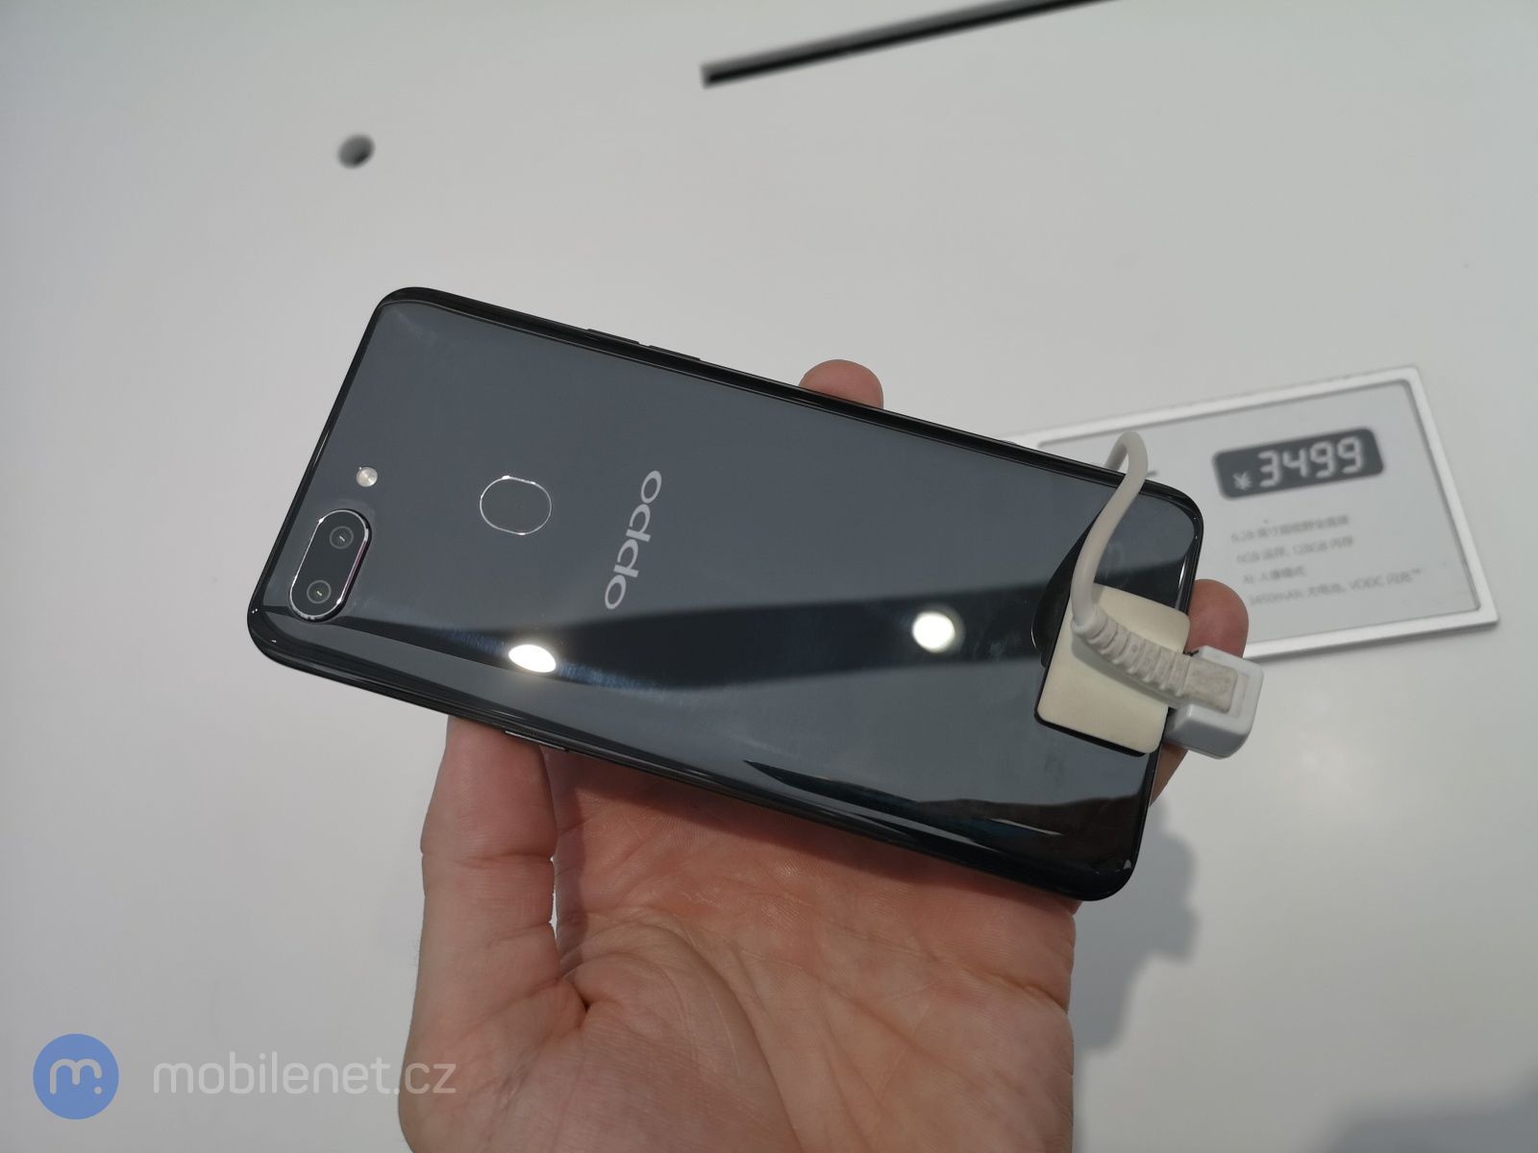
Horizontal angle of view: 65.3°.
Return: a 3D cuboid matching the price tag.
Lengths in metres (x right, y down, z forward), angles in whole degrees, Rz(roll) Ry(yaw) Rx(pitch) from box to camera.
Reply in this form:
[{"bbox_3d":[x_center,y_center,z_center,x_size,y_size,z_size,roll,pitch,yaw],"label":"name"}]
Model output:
[{"bbox_3d":[0.150,-0.016,0.387,0.132,0.008,0.086,-9,71,8],"label":"price tag"}]

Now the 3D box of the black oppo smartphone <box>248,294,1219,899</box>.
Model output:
[{"bbox_3d":[-0.007,-0.001,0.211,0.156,0.008,0.075,16,73,4],"label":"black oppo smartphone"}]

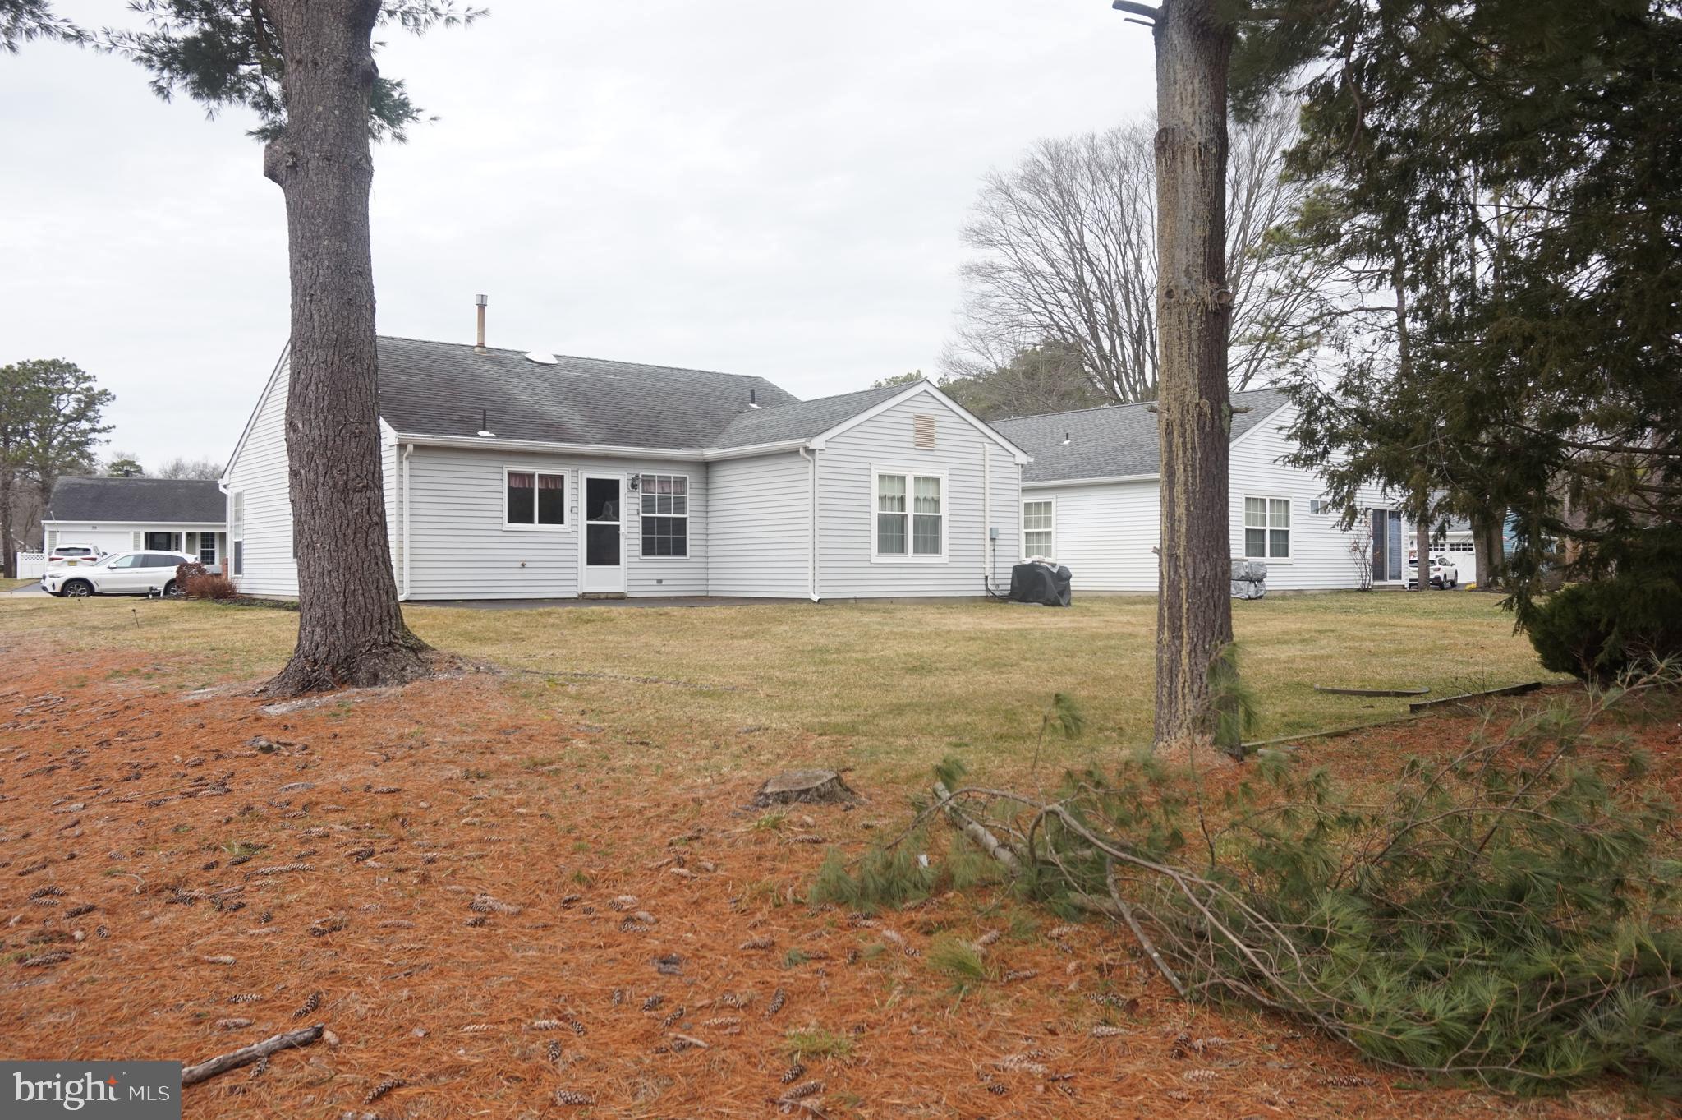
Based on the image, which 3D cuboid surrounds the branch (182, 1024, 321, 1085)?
[{"bbox_3d":[-1.727,1.451,3.722,0.046,0.046,0.424,-1,1,42],"label":"branch"}]

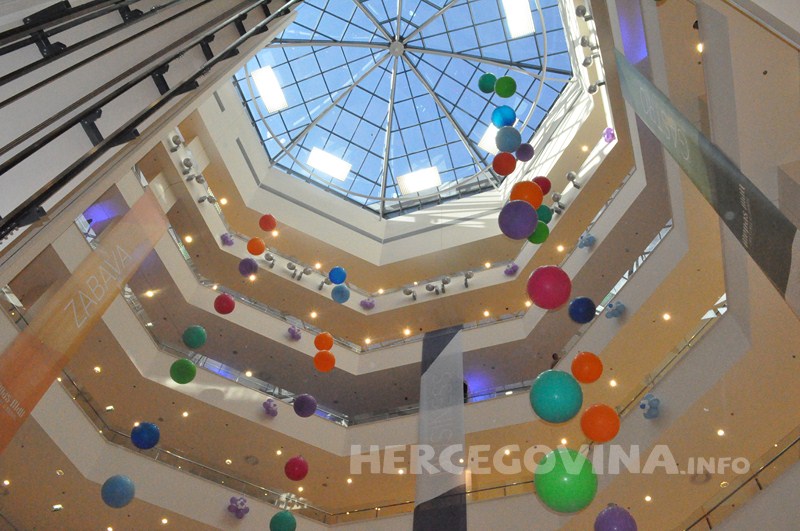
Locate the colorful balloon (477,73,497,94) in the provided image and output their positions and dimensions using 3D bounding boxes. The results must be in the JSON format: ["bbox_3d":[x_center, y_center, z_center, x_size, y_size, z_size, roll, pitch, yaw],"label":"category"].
[{"bbox_3d":[3.502,-7.242,23.840,0.764,0.795,0.764,2,-56,3],"label":"colorful balloon"}]

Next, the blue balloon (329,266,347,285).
[{"bbox_3d":[-2.819,0.464,27.280,0.811,0.843,0.811,2,-56,3],"label":"blue balloon"}]

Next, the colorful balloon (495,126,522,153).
[{"bbox_3d":[3.260,-3.754,17.920,0.778,0.809,0.778,2,-56,3],"label":"colorful balloon"}]

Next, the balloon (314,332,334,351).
[{"bbox_3d":[-2.932,2.952,23.107,0.734,0.734,0.734,2,-57,3],"label":"balloon"}]

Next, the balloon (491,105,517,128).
[{"bbox_3d":[3.357,-4.785,19.280,0.788,0.820,0.788,2,-56,3],"label":"balloon"}]

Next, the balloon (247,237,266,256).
[{"bbox_3d":[-5.962,-0.786,24.870,0.739,0.739,0.739,2,-57,3],"label":"balloon"}]

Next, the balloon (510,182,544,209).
[{"bbox_3d":[3.070,-1.644,14.480,0.795,0.827,0.795,2,-56,3],"label":"balloon"}]

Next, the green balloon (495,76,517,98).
[{"bbox_3d":[3.728,-6.280,21.101,0.740,0.740,0.740,2,-57,3],"label":"green balloon"}]

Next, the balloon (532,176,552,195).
[{"bbox_3d":[5.615,-3.157,23.732,0.733,0.733,0.733,2,-57,3],"label":"balloon"}]

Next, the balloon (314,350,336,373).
[{"bbox_3d":[-2.830,3.632,22.640,0.812,0.845,0.812,2,-56,3],"label":"balloon"}]

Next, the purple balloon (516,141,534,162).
[{"bbox_3d":[5.362,-4.841,25.700,0.747,0.747,0.747,2,-57,3],"label":"purple balloon"}]

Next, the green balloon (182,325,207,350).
[{"bbox_3d":[-6.641,2.313,19.398,0.748,0.748,0.748,2,-57,3],"label":"green balloon"}]

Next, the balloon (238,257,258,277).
[{"bbox_3d":[-6.332,0.096,25.040,0.790,0.822,0.790,2,-56,3],"label":"balloon"}]

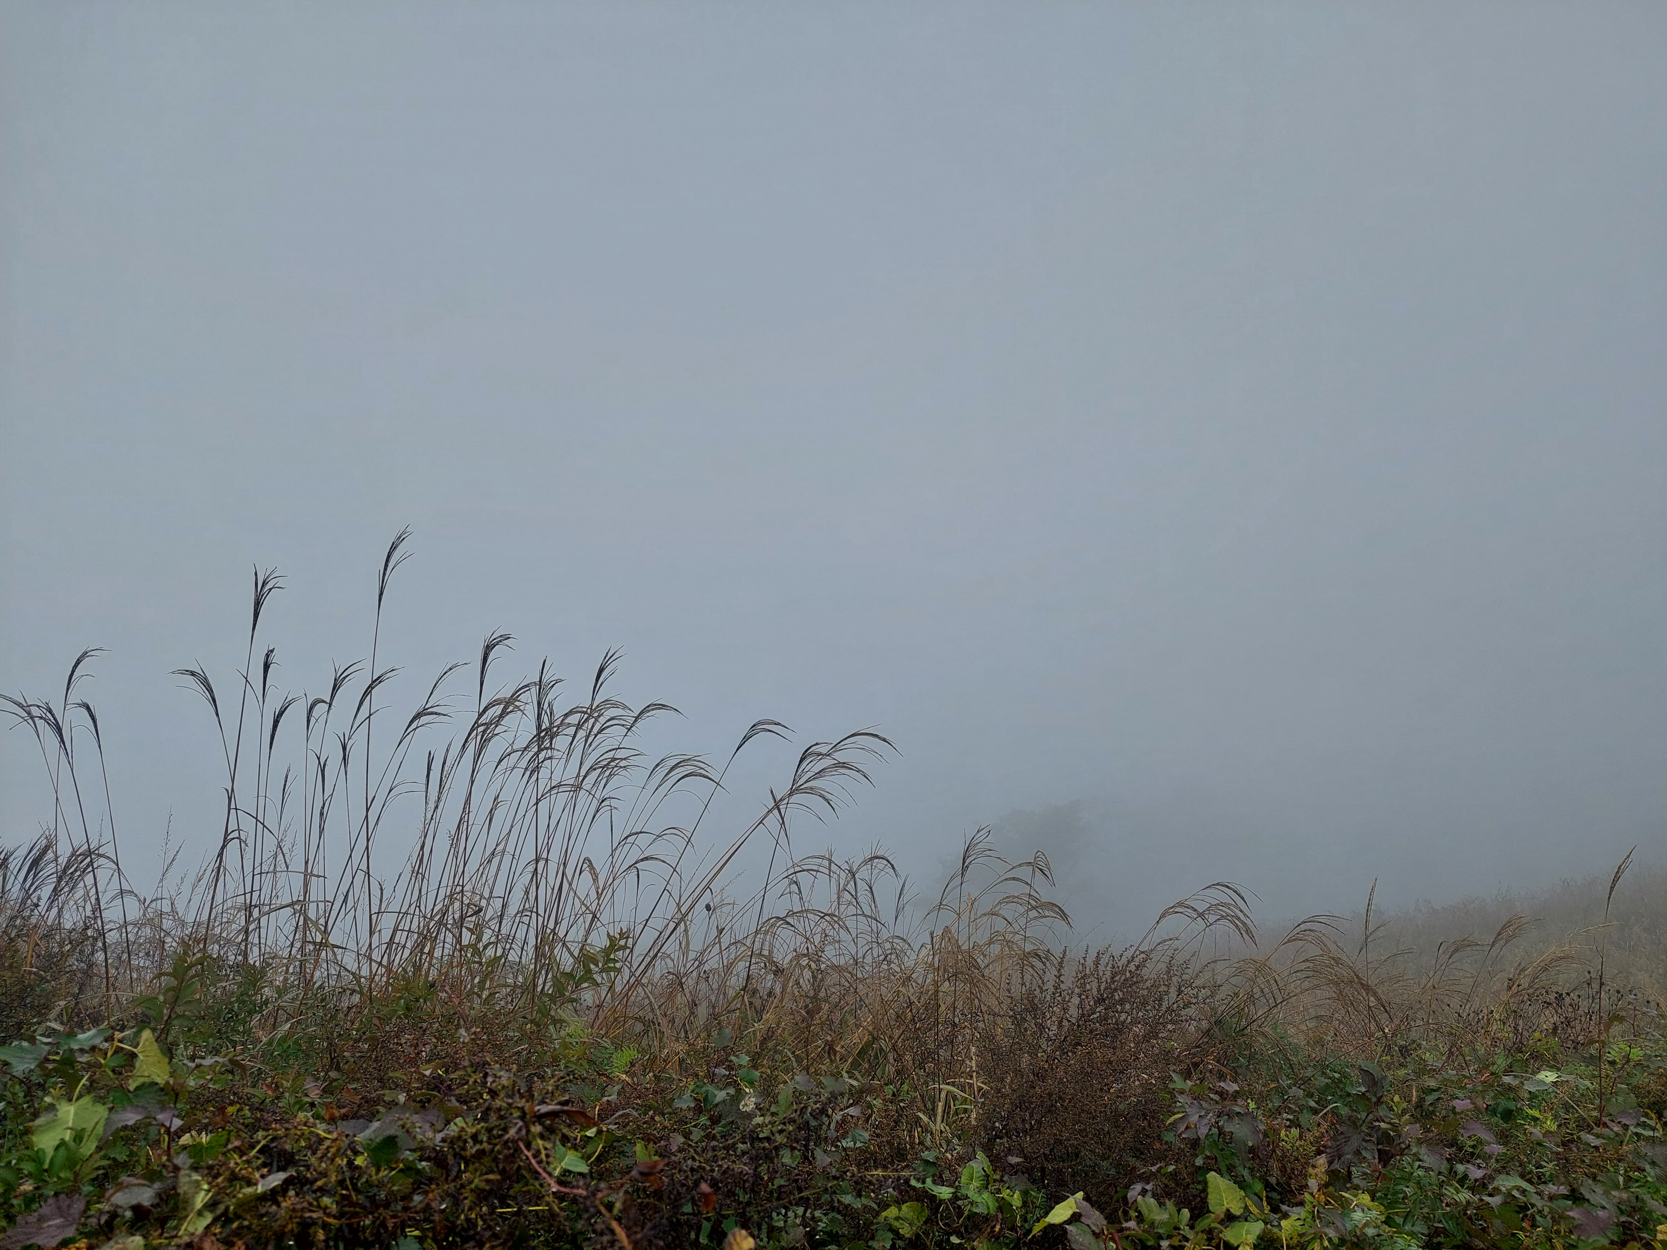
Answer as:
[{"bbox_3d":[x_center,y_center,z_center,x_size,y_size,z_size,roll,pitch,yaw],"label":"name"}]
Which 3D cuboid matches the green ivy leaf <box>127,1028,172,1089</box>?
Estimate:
[{"bbox_3d":[-1.136,0.721,2.000,0.072,0.098,0.040,3,-8,-18],"label":"green ivy leaf"}]

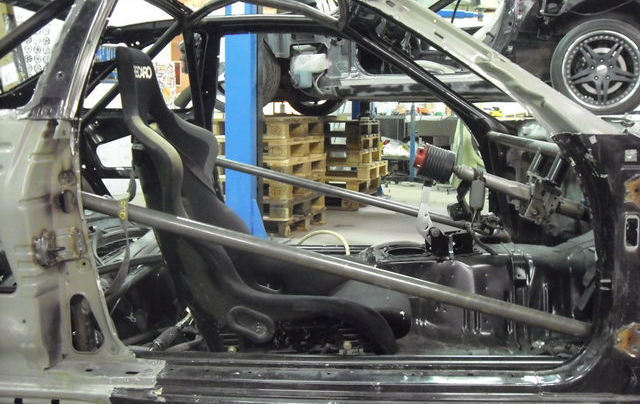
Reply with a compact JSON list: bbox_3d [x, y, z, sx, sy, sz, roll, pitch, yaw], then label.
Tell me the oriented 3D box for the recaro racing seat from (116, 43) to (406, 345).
[{"bbox_3d":[-0.158,-0.025,2.000,0.800,0.854,0.550,0,6,7],"label":"recaro racing seat"}]

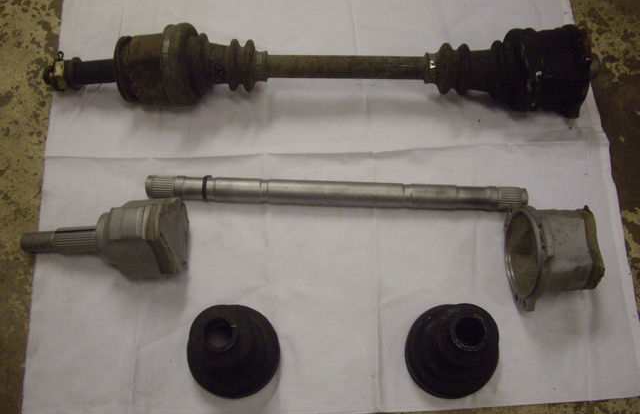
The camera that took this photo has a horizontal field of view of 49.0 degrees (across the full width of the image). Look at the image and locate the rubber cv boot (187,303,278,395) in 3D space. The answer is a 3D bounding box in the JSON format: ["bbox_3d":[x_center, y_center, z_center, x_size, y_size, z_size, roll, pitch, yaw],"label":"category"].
[{"bbox_3d":[-0.085,0.124,0.649,0.092,0.103,0.092,0,68,0],"label":"rubber cv boot"}]

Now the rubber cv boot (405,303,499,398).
[{"bbox_3d":[0.130,0.126,0.651,0.092,0.099,0.092,0,68,0],"label":"rubber cv boot"}]

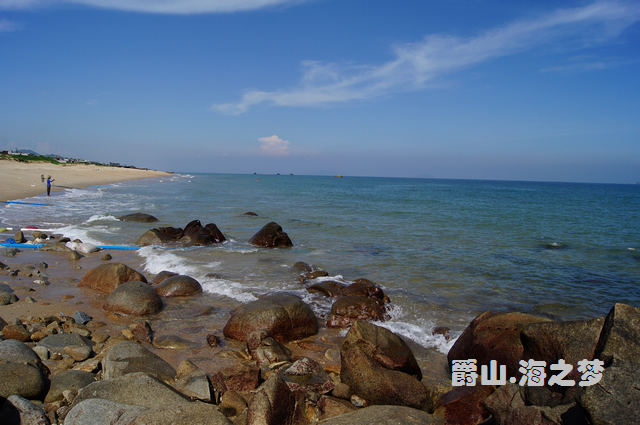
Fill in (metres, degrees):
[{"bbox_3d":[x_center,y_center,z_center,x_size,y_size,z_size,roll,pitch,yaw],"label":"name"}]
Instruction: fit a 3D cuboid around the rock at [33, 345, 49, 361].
[{"bbox_3d":[-2.856,1.431,4.900,0.145,0.145,0.135,-1,5,-30],"label":"rock"}]

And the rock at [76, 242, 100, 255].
[{"bbox_3d":[-5.928,0.906,12.271,0.614,0.252,0.450,-1,5,-26],"label":"rock"}]

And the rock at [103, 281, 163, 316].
[{"bbox_3d":[-2.946,1.324,7.550,0.931,0.448,0.792,0,5,-21],"label":"rock"}]

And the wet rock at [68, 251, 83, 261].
[{"bbox_3d":[-5.709,1.009,11.191,0.327,0.222,0.280,-1,5,-27],"label":"wet rock"}]

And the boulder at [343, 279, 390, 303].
[{"bbox_3d":[0.833,1.378,8.507,0.853,0.389,0.725,2,4,6],"label":"boulder"}]

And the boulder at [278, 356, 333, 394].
[{"bbox_3d":[-0.107,1.557,4.656,0.506,0.275,0.405,1,4,-1],"label":"boulder"}]

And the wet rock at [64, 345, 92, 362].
[{"bbox_3d":[-2.566,1.485,5.091,0.297,0.148,0.250,-1,5,-27],"label":"wet rock"}]

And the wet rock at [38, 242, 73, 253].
[{"bbox_3d":[-6.723,0.889,12.200,0.760,0.200,0.580,-1,5,-29],"label":"wet rock"}]

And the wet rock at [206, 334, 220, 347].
[{"bbox_3d":[-1.325,1.594,5.984,0.165,0.135,0.140,1,5,-12],"label":"wet rock"}]

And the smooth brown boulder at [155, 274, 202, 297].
[{"bbox_3d":[-2.578,1.312,8.786,0.843,0.301,0.675,0,5,-16],"label":"smooth brown boulder"}]

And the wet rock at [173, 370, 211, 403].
[{"bbox_3d":[-1.131,1.548,4.288,0.340,0.198,0.289,0,5,-15],"label":"wet rock"}]

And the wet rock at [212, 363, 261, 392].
[{"bbox_3d":[-0.796,1.562,4.581,0.459,0.201,0.322,1,4,-10],"label":"wet rock"}]

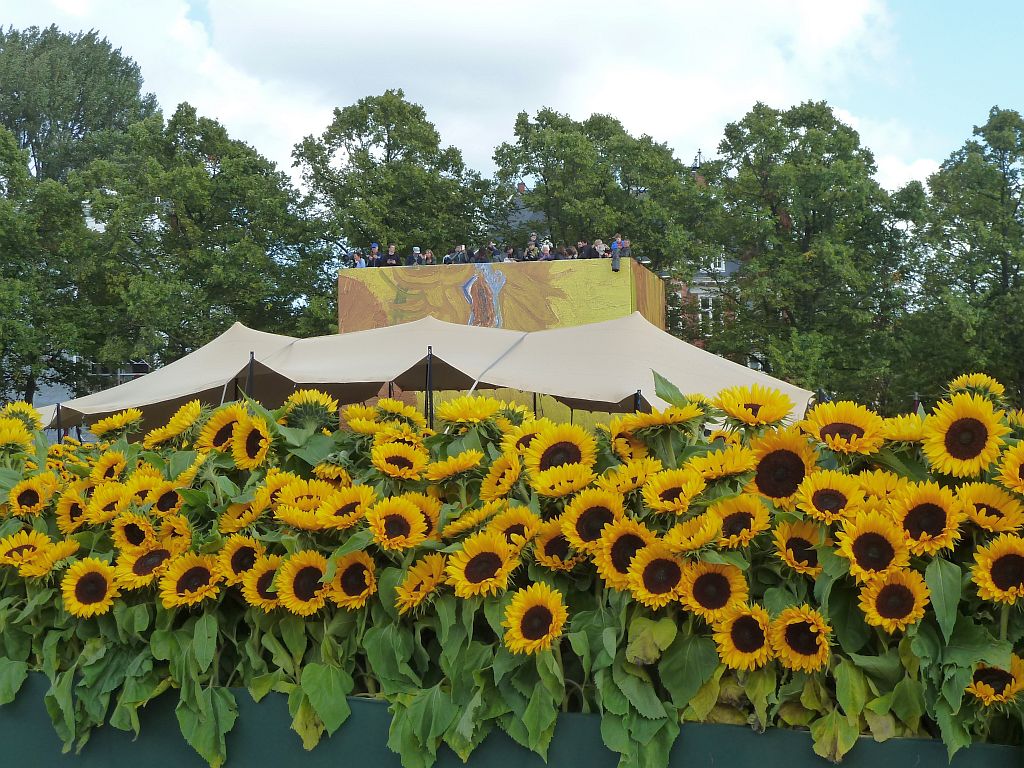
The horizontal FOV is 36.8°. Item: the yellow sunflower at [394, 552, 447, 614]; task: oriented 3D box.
[{"bbox_3d":[-0.188,0.415,3.200,0.055,0.130,0.130,32,-22,-37],"label":"yellow sunflower"}]

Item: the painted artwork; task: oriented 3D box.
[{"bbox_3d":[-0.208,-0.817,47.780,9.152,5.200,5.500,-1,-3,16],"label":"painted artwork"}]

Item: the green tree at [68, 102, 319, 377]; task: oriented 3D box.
[{"bbox_3d":[-12.878,-3.735,62.000,10.157,15.224,9.500,0,-2,0],"label":"green tree"}]

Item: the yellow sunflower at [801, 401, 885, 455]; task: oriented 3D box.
[{"bbox_3d":[0.698,0.092,3.250,0.172,0.060,0.165,0,37,0],"label":"yellow sunflower"}]

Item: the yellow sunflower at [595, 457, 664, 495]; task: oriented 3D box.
[{"bbox_3d":[0.256,0.202,3.350,0.145,0.060,0.145,-1,31,28],"label":"yellow sunflower"}]

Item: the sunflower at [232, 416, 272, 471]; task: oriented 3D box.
[{"bbox_3d":[-0.709,0.160,4.200,0.155,0.155,0.055,-2,-11,39],"label":"sunflower"}]

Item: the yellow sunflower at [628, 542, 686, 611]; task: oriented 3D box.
[{"bbox_3d":[0.315,0.419,3.380,0.135,0.148,0.055,-1,-11,17],"label":"yellow sunflower"}]

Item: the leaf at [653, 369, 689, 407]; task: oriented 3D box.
[{"bbox_3d":[0.321,0.013,3.100,0.050,0.115,0.030,-41,0,12],"label":"leaf"}]

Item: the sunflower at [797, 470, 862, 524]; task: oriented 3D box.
[{"bbox_3d":[0.631,0.227,3.050,0.138,0.138,0.060,0,-41,6],"label":"sunflower"}]

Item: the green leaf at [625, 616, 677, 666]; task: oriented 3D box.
[{"bbox_3d":[0.304,0.564,3.380,0.115,0.110,0.050,0,-27,5],"label":"green leaf"}]

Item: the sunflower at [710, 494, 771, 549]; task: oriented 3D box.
[{"bbox_3d":[0.542,0.326,3.650,0.150,0.150,0.060,0,-30,13],"label":"sunflower"}]

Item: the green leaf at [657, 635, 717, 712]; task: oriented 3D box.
[{"bbox_3d":[0.350,0.570,3.050,0.120,0.155,0.045,0,-3,0],"label":"green leaf"}]

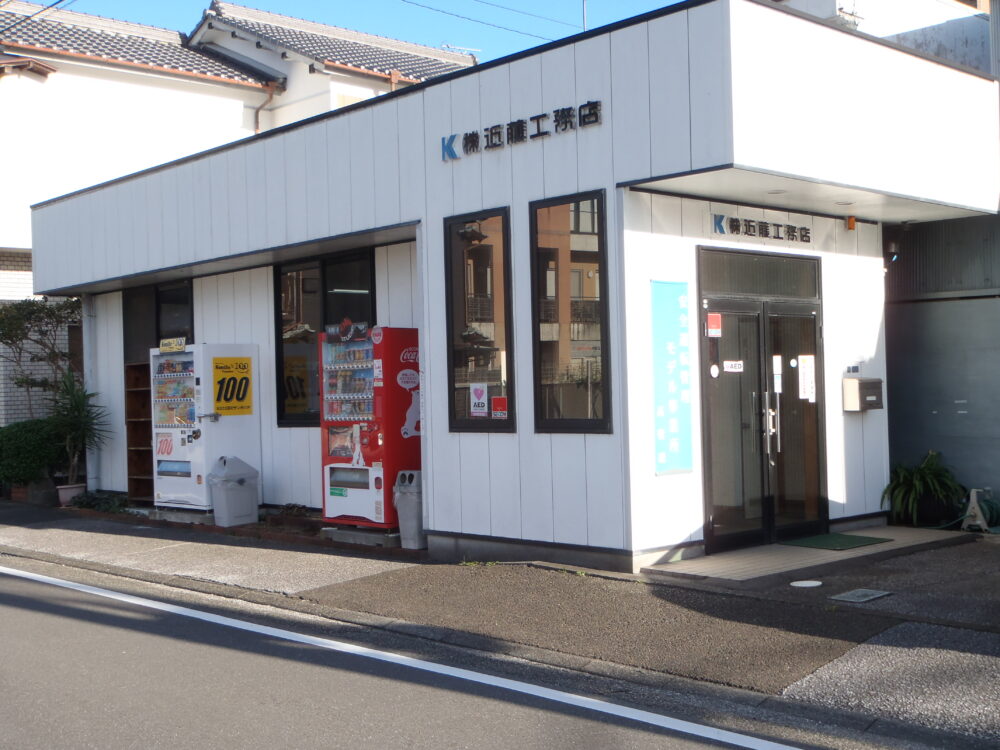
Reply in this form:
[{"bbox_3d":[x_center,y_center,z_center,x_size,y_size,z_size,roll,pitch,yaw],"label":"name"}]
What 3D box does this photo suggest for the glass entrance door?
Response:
[{"bbox_3d":[2.174,0.378,9.859,1.734,1.977,0.100,-1,-1,-43],"label":"glass entrance door"}]

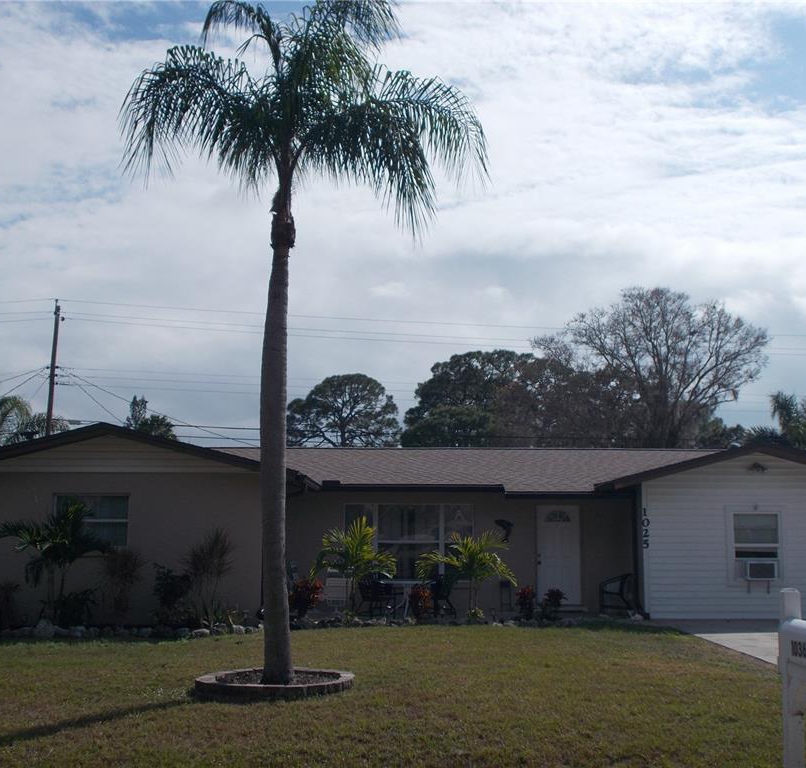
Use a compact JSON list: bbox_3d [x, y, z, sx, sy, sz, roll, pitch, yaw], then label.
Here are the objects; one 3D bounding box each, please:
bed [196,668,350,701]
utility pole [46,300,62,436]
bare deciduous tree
[{"bbox_3d":[-1.367,3.173,12.222,1.720,0.160,1.720,0,-8,0],"label":"bed"},{"bbox_3d":[-13.505,2.176,43.625,0.420,10.895,0.380,2,-8,0],"label":"utility pole"},{"bbox_3d":[12.348,2.418,56.238,11.300,14.364,10.800,0,-8,0],"label":"bare deciduous tree"}]

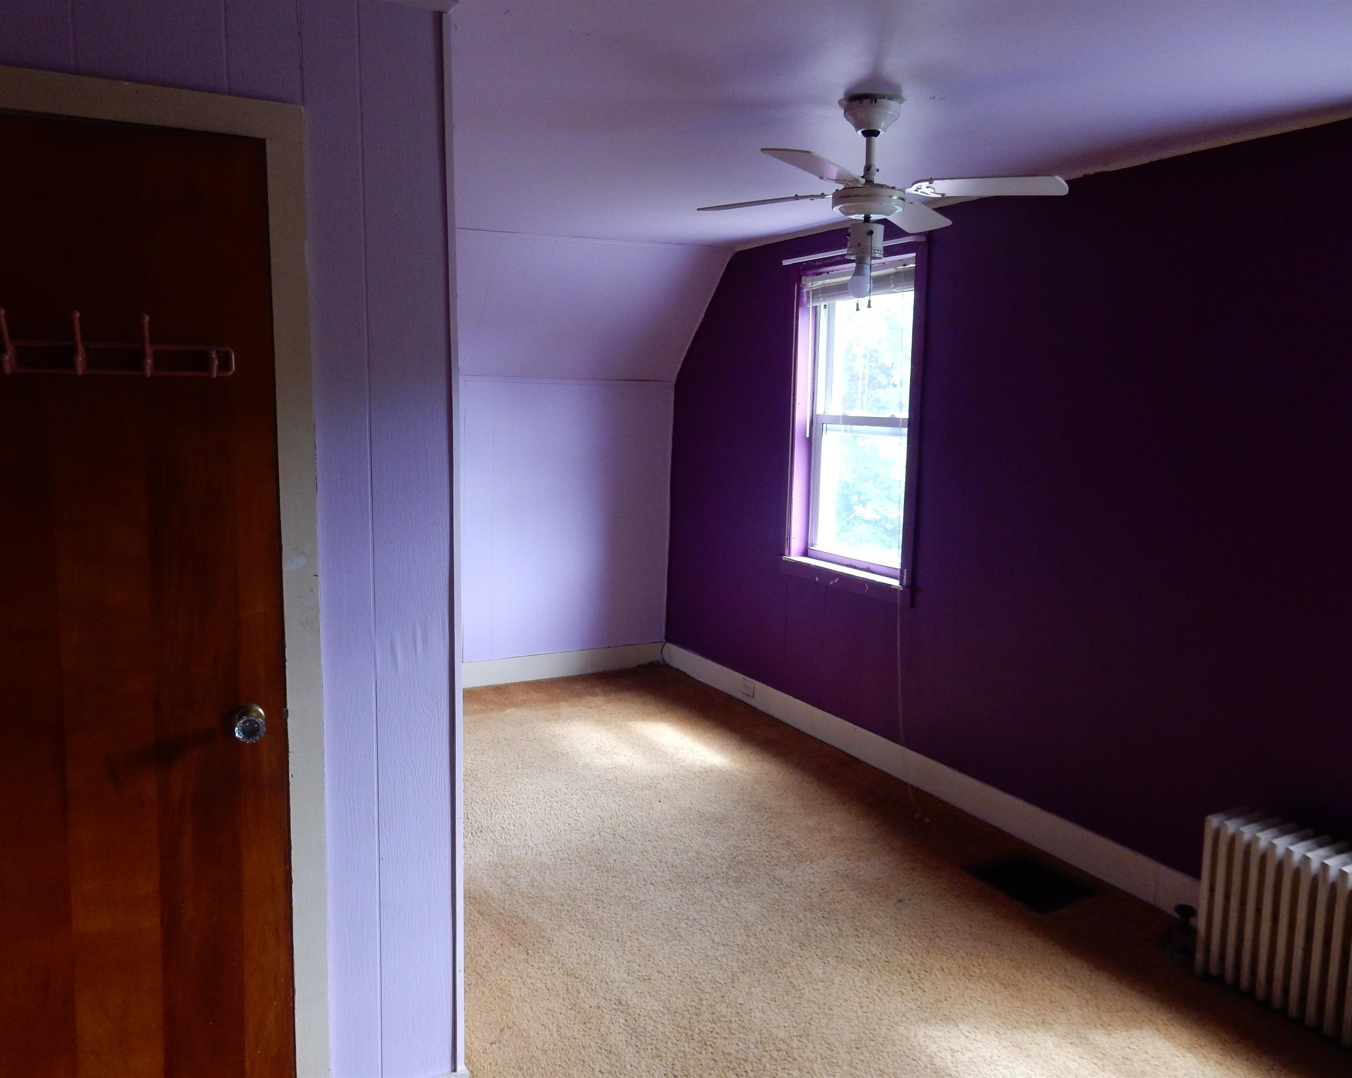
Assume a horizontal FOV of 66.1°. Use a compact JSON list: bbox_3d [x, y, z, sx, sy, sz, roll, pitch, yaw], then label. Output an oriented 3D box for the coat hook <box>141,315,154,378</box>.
[{"bbox_3d":[-0.883,-0.321,1.734,0.017,0.102,0.070,-3,9,-28],"label":"coat hook"}]

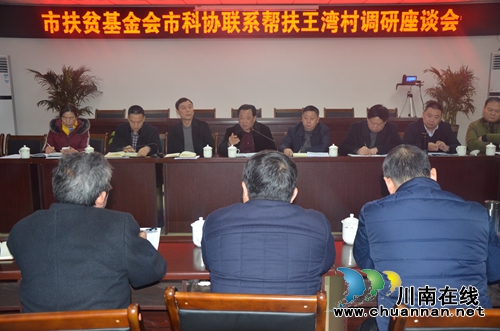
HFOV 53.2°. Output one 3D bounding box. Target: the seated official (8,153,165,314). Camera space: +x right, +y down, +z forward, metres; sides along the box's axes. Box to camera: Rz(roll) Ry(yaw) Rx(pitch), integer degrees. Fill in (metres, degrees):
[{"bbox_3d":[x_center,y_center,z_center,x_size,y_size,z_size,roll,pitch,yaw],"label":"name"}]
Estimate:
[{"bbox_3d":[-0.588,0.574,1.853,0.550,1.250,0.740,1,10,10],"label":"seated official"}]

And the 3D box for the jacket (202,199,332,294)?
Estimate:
[{"bbox_3d":[0.060,0.381,1.658,0.490,0.580,0.480,0,9,0],"label":"jacket"}]

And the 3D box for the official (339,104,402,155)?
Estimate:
[{"bbox_3d":[1.240,-0.002,5.224,0.630,1.230,0.720,1,10,5],"label":"official"}]

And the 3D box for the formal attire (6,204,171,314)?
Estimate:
[{"bbox_3d":[-0.518,0.398,1.610,0.550,0.620,0.500,1,9,8],"label":"formal attire"}]

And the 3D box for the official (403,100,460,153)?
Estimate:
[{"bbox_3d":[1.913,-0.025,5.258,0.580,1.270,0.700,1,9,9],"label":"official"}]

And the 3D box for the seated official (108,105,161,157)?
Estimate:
[{"bbox_3d":[-1.198,-0.003,5.275,0.540,1.240,0.720,0,10,0],"label":"seated official"}]

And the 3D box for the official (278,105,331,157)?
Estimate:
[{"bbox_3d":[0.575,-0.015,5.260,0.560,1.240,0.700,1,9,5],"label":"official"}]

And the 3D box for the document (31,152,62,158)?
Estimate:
[{"bbox_3d":[-2.016,-0.102,4.942,0.320,0.020,0.240,0,9,0],"label":"document"}]

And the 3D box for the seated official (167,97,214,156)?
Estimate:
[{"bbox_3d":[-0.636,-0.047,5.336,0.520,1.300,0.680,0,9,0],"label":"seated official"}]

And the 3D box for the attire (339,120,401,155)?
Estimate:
[{"bbox_3d":[1.242,-0.175,5.184,0.620,0.580,0.450,0,9,3],"label":"attire"}]

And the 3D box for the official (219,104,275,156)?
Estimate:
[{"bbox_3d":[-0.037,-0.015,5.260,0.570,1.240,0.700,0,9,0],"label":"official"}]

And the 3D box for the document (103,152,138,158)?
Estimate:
[{"bbox_3d":[-1.276,-0.104,4.952,0.340,0.025,0.240,0,9,0],"label":"document"}]

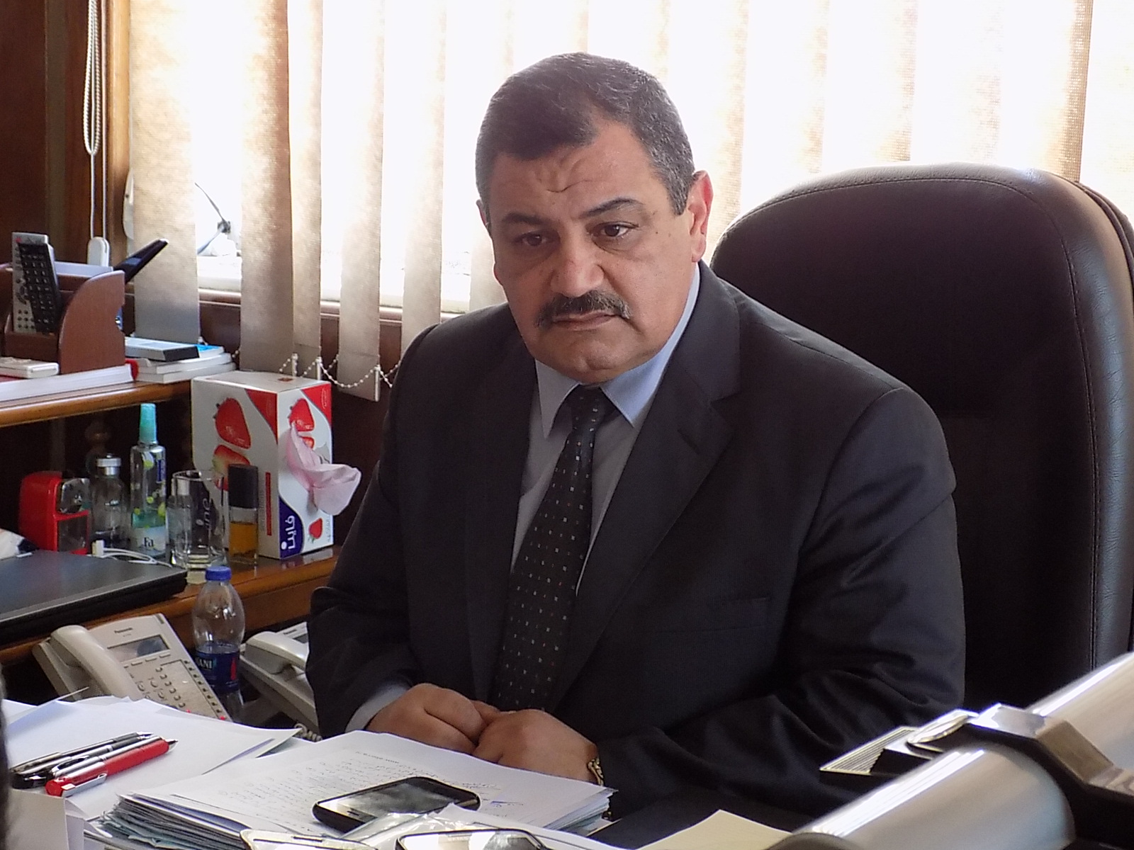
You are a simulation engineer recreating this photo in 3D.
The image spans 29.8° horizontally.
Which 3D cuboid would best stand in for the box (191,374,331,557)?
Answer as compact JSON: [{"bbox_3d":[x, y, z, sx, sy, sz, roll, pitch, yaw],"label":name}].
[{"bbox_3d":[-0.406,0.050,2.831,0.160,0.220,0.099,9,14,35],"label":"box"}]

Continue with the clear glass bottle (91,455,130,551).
[{"bbox_3d":[-0.602,0.101,2.804,0.051,0.126,0.051,1,11,0],"label":"clear glass bottle"}]

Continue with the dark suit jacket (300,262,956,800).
[{"bbox_3d":[0.045,0.178,1.645,0.530,0.600,0.410,7,12,26],"label":"dark suit jacket"}]

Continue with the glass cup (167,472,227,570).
[{"bbox_3d":[-0.473,0.122,2.725,0.071,0.119,0.071,1,11,0],"label":"glass cup"}]

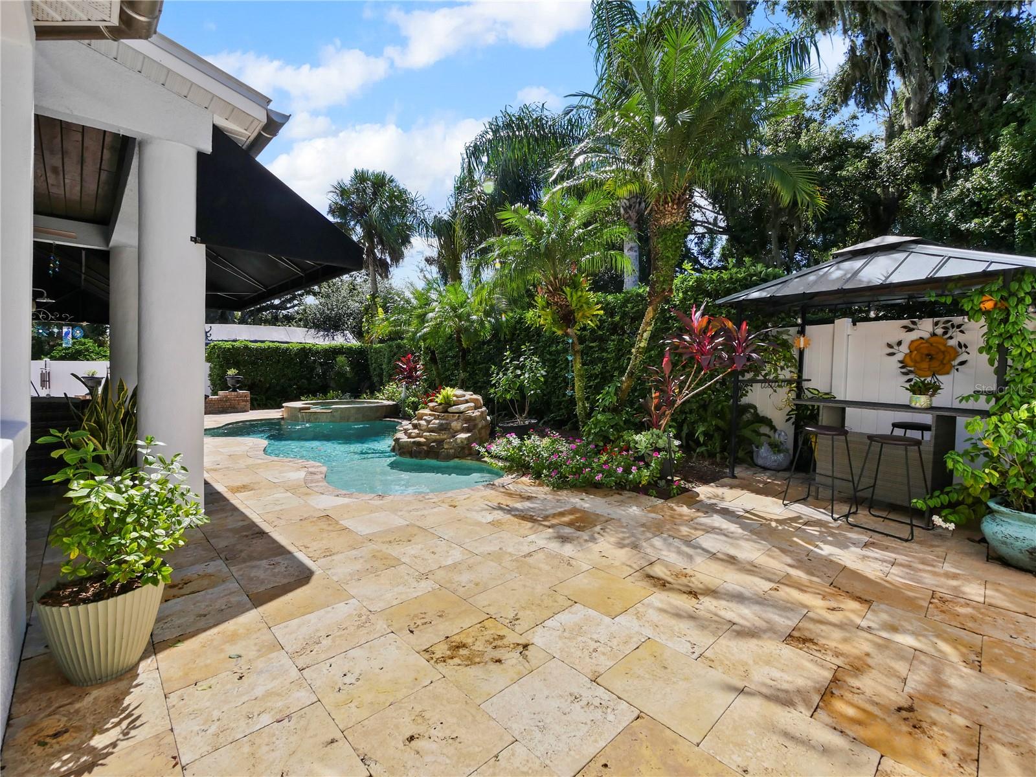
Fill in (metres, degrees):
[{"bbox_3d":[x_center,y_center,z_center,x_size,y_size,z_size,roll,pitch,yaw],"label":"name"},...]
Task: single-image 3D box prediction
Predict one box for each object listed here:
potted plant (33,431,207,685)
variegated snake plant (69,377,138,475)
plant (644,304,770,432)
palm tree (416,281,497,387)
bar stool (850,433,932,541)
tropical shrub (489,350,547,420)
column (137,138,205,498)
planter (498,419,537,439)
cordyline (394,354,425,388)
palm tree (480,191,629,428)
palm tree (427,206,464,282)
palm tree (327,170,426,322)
[{"bbox_3d":[-1.575,0.630,1.679,0.520,0.910,0.500,1,1,-43],"label":"potted plant"},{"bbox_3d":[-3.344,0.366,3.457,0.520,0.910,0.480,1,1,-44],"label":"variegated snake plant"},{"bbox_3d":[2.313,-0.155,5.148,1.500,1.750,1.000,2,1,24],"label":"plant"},{"bbox_3d":[-1.305,-0.674,8.990,1.750,3.280,1.700,2,1,-8],"label":"palm tree"},{"bbox_3d":[3.250,0.805,3.635,0.490,0.760,0.450,1,2,-32],"label":"bar stool"},{"bbox_3d":[-0.007,-0.063,7.300,0.980,1.270,0.920,1,2,0],"label":"tropical shrub"},{"bbox_3d":[-2.606,-0.372,3.177,0.400,2.800,0.400,3,1,45],"label":"column"},{"bbox_3d":[-0.026,0.775,6.614,0.620,0.460,0.620,2,1,0],"label":"planter"},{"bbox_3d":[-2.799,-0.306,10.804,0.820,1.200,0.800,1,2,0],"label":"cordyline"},{"bbox_3d":[0.587,-1.131,6.804,2.400,4.130,2.350,1,2,0],"label":"palm tree"},{"bbox_3d":[-2.137,-2.379,12.961,2.200,6.500,2.200,2,1,-10],"label":"palm tree"},{"bbox_3d":[-6.272,-4.856,18.538,4.200,9.620,4.100,1,2,0],"label":"palm tree"}]

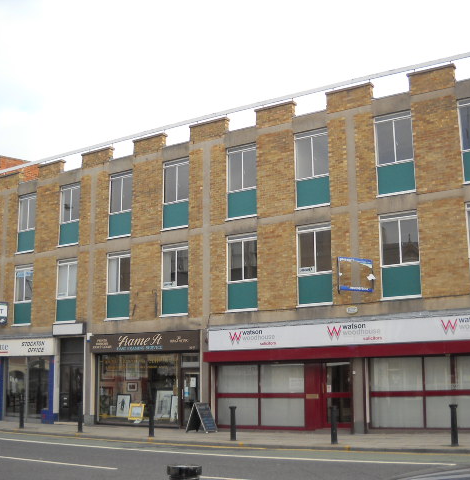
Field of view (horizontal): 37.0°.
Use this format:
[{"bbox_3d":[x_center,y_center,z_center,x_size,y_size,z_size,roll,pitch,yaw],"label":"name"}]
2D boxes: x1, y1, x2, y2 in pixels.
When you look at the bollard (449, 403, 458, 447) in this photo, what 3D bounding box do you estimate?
[{"bbox_3d":[4.844,4.104,15.528,0.180,0.940,0.180,-8,-14,33],"label":"bollard"}]

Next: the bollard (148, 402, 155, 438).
[{"bbox_3d":[-2.483,5.461,21.149,0.225,0.960,0.225,0,-12,0],"label":"bollard"}]

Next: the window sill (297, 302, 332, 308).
[{"bbox_3d":[2.317,1.862,20.174,1.160,0.080,0.150,-8,-14,32],"label":"window sill"}]

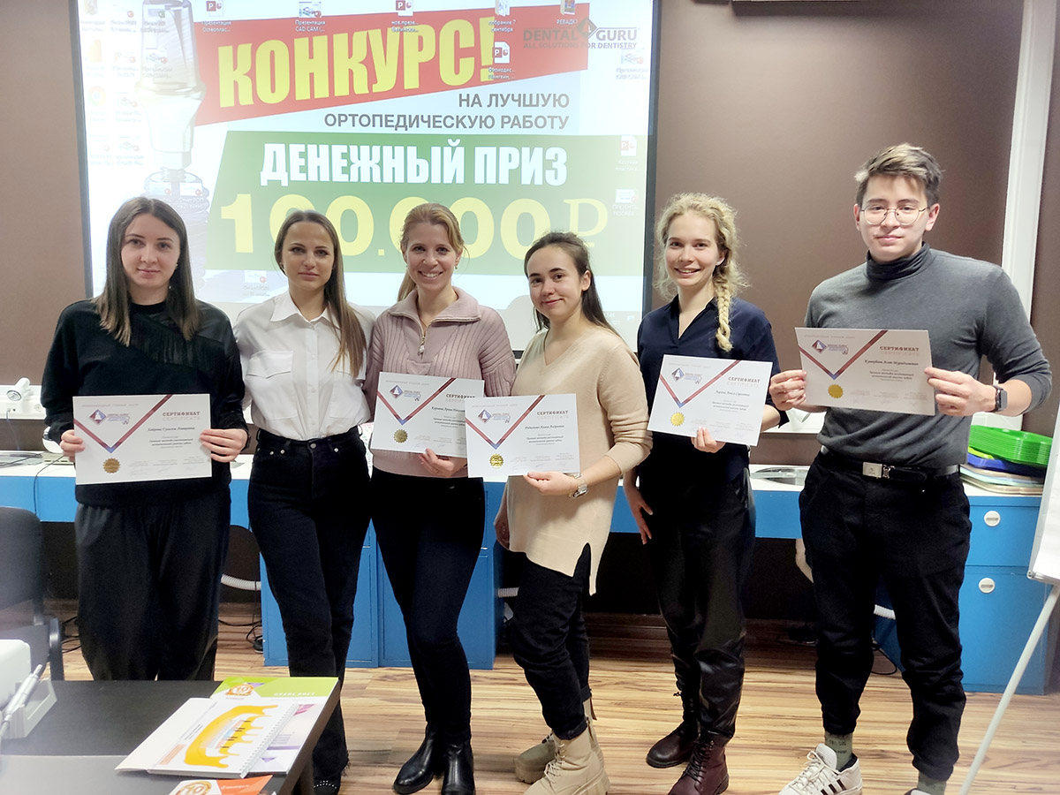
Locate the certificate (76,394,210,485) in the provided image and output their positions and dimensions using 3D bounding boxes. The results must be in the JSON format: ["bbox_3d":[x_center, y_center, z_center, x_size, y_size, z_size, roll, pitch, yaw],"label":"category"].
[{"bbox_3d":[-0.938,0.100,1.867,0.297,0.210,0.010,-1,3,-24],"label":"certificate"}]

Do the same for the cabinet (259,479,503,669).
[{"bbox_3d":[-0.582,0.668,3.186,0.897,0.737,0.460,1,7,1],"label":"cabinet"}]

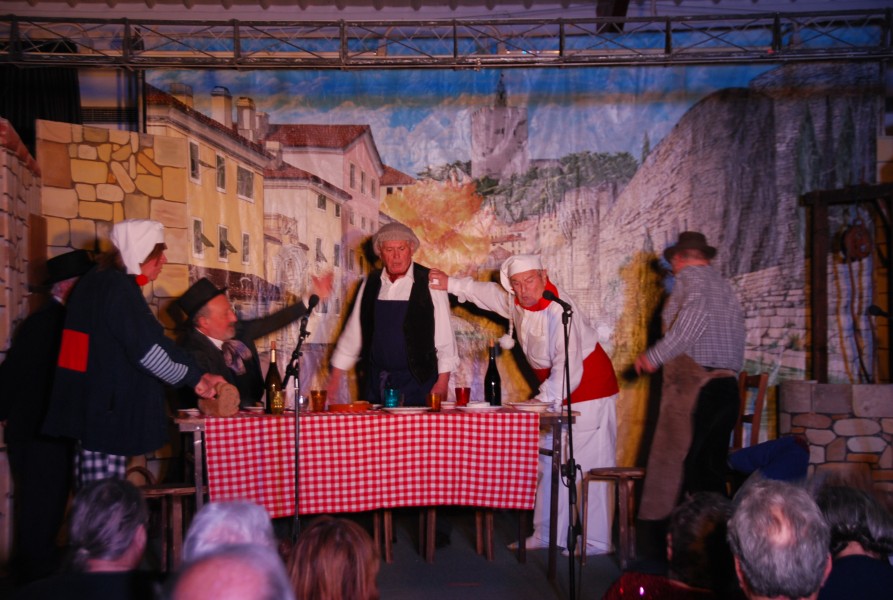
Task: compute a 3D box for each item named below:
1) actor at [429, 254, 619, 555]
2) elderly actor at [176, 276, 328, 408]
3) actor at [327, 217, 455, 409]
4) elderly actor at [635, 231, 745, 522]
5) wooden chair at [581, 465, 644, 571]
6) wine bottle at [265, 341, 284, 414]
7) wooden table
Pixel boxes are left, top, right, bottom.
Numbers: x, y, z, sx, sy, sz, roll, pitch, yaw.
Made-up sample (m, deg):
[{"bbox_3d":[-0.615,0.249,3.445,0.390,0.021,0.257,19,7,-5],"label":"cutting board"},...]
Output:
[{"bbox_3d":[0.387,0.529,9.380,0.700,1.510,0.780,0,-1,-44],"label":"actor"},{"bbox_3d":[-0.954,0.591,8.980,0.680,1.400,0.580,-1,-1,38],"label":"elderly actor"},{"bbox_3d":[-0.271,0.449,9.350,0.640,1.680,0.420,-1,-1,3],"label":"actor"},{"bbox_3d":[1.217,0.466,9.300,0.480,1.620,0.520,-1,-1,35],"label":"elderly actor"},{"bbox_3d":[0.806,1.048,9.000,0.310,0.455,0.320,-1,-1,14],"label":"wooden chair"},{"bbox_3d":[-0.795,0.366,8.598,0.080,0.320,0.080,0,-1,0],"label":"wine bottle"},{"bbox_3d":[-0.351,0.902,8.604,1.800,0.760,0.720,0,-1,-13],"label":"wooden table"}]

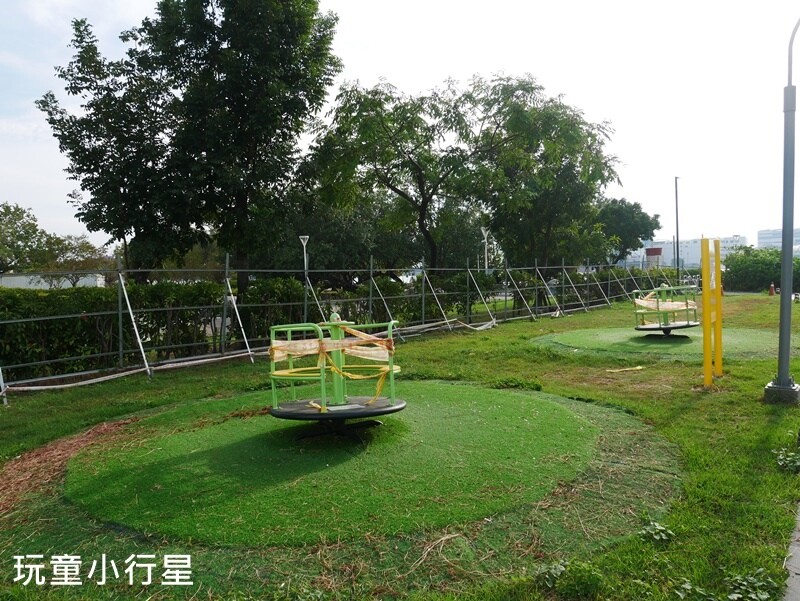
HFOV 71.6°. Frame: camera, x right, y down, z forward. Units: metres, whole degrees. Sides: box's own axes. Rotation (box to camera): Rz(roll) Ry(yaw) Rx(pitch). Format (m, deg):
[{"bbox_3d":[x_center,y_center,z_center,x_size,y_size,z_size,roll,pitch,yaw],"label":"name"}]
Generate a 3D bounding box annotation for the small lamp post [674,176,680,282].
[{"bbox_3d":[17.031,-3.982,34.000,0.400,7.100,0.220,-2,2,6],"label":"small lamp post"}]

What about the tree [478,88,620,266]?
[{"bbox_3d":[7.441,-5.096,28.000,7.200,10.600,7.200,-3,2,0],"label":"tree"}]

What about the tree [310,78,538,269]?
[{"bbox_3d":[1.037,-4.404,23.500,9.400,10.000,9.000,-3,2,0],"label":"tree"}]

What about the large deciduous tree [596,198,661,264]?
[{"bbox_3d":[14.692,-3.697,36.000,4.600,6.100,4.600,-3,2,0],"label":"large deciduous tree"}]

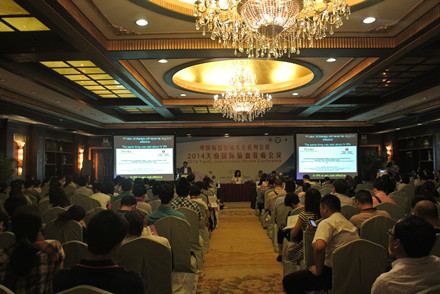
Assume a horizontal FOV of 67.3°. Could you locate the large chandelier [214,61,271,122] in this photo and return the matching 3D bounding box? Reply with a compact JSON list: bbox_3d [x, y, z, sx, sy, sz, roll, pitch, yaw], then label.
[{"bbox_3d":[0.527,-1.266,7.400,1.330,1.430,1.330,0,-3,1],"label":"large chandelier"}]

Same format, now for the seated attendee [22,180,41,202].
[{"bbox_3d":[-4.080,1.342,7.150,0.480,1.250,0.750,-1,-3,4],"label":"seated attendee"}]

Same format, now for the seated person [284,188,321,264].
[{"bbox_3d":[1.070,1.134,4.120,0.480,1.260,0.750,0,-3,-9],"label":"seated person"}]

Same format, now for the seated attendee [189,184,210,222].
[{"bbox_3d":[-0.390,1.268,5.950,0.480,1.210,0.750,0,-3,1],"label":"seated attendee"}]

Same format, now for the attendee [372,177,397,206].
[{"bbox_3d":[2.620,1.154,5.300,0.480,1.320,0.750,0,-3,-2],"label":"attendee"}]

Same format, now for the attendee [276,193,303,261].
[{"bbox_3d":[1.090,1.252,5.120,0.460,1.130,0.720,0,-3,1],"label":"attendee"}]

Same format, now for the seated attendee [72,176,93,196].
[{"bbox_3d":[-3.030,1.327,7.400,0.480,1.290,0.750,-1,-3,4],"label":"seated attendee"}]

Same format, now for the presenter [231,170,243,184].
[{"bbox_3d":[0.705,1.661,14.100,0.500,1.280,0.720,0,-3,1],"label":"presenter"}]

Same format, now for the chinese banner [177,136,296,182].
[{"bbox_3d":[0.709,0.677,15.100,5.419,2.332,0.060,0,-3,1],"label":"chinese banner"}]

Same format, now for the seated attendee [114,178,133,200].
[{"bbox_3d":[-1.790,1.257,6.280,0.480,1.290,0.750,0,-3,1],"label":"seated attendee"}]

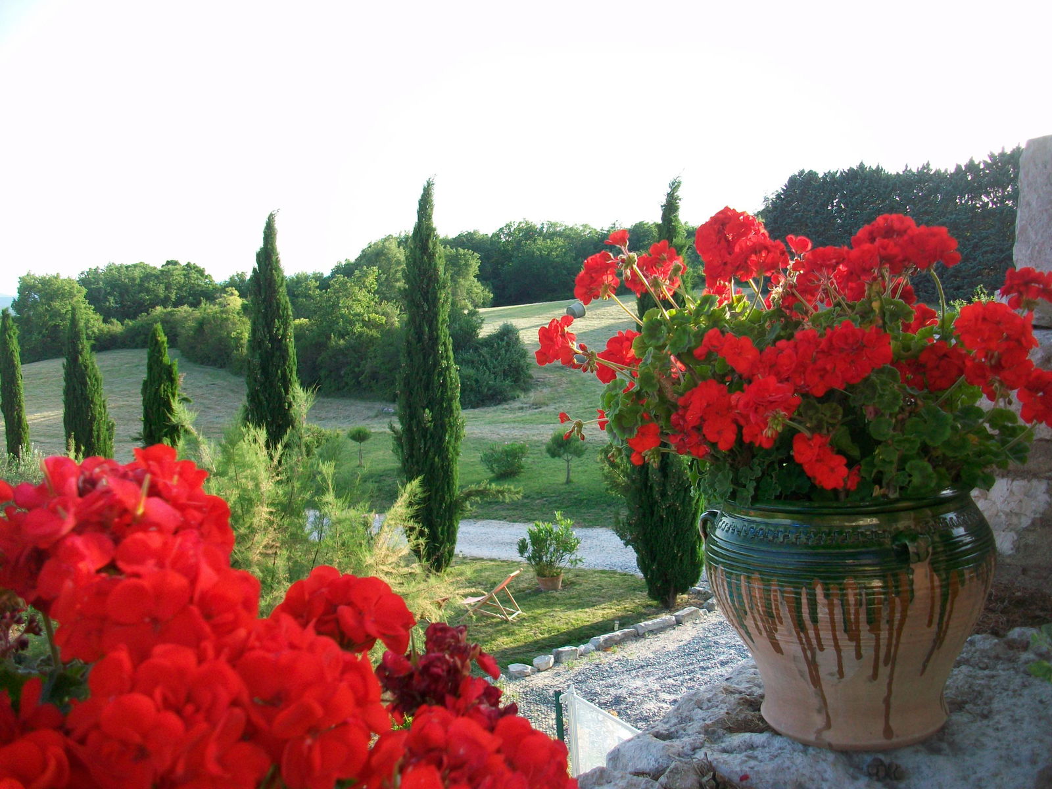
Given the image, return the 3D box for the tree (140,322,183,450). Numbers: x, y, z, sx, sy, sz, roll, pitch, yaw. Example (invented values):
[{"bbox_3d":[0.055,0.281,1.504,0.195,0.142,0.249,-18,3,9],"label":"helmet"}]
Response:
[{"bbox_3d":[-13.601,0.125,36.047,1.554,5.567,1.554,0,5,0],"label":"tree"}]

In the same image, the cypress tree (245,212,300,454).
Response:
[{"bbox_3d":[-9.427,-2.077,35.992,1.947,9.265,1.947,0,5,0],"label":"cypress tree"}]

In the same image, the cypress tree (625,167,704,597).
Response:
[{"bbox_3d":[2.880,0.051,19.958,1.636,8.820,1.636,0,5,0],"label":"cypress tree"}]

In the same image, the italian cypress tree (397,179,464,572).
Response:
[{"bbox_3d":[-2.248,-0.383,22.830,1.543,9.183,1.543,0,5,0],"label":"italian cypress tree"}]

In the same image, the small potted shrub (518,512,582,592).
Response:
[{"bbox_3d":[0.538,3.449,21.518,1.455,1.777,1.382,0,5,0],"label":"small potted shrub"}]

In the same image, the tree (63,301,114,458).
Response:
[{"bbox_3d":[-15.871,-0.228,35.061,1.778,6.242,1.778,0,5,0],"label":"tree"}]

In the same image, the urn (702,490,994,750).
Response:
[{"bbox_3d":[0.431,0.285,1.297,0.390,0.303,0.385,0,5,0],"label":"urn"}]

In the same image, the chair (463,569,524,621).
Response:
[{"bbox_3d":[-0.689,4.057,19.598,1.120,0.910,0.580,1,5,16],"label":"chair"}]

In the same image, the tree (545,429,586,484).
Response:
[{"bbox_3d":[1.309,2.021,31.854,1.346,1.821,1.346,0,5,0],"label":"tree"}]

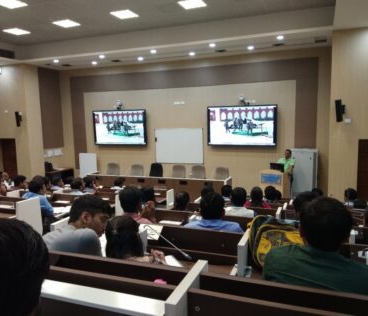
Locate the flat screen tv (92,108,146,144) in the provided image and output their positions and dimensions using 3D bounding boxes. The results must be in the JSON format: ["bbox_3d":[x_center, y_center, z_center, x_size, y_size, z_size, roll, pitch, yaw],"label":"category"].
[{"bbox_3d":[-2.095,-1.003,11.640,1.986,1.139,0.090,1,8,22],"label":"flat screen tv"}]

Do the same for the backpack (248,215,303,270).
[{"bbox_3d":[0.628,0.568,2.360,0.350,0.410,0.200,-1,7,3],"label":"backpack"}]

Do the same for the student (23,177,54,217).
[{"bbox_3d":[-1.880,0.830,4.854,0.500,1.200,0.720,2,8,30],"label":"student"}]

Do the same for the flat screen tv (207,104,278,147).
[{"bbox_3d":[1.656,-0.917,10.126,1.986,1.139,0.090,1,8,22],"label":"flat screen tv"}]

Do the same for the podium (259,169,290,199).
[{"bbox_3d":[2.136,0.909,8.376,0.580,1.240,0.500,3,9,34],"label":"podium"}]

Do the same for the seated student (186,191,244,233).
[{"bbox_3d":[0.296,0.871,3.045,0.500,1.220,0.700,1,8,22],"label":"seated student"}]

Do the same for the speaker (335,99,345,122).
[{"bbox_3d":[3.185,-0.958,7.200,0.150,0.450,0.130,-12,11,-25],"label":"speaker"}]

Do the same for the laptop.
[{"bbox_3d":[2.212,0.243,8.330,0.360,0.220,0.270,4,9,36],"label":"laptop"}]

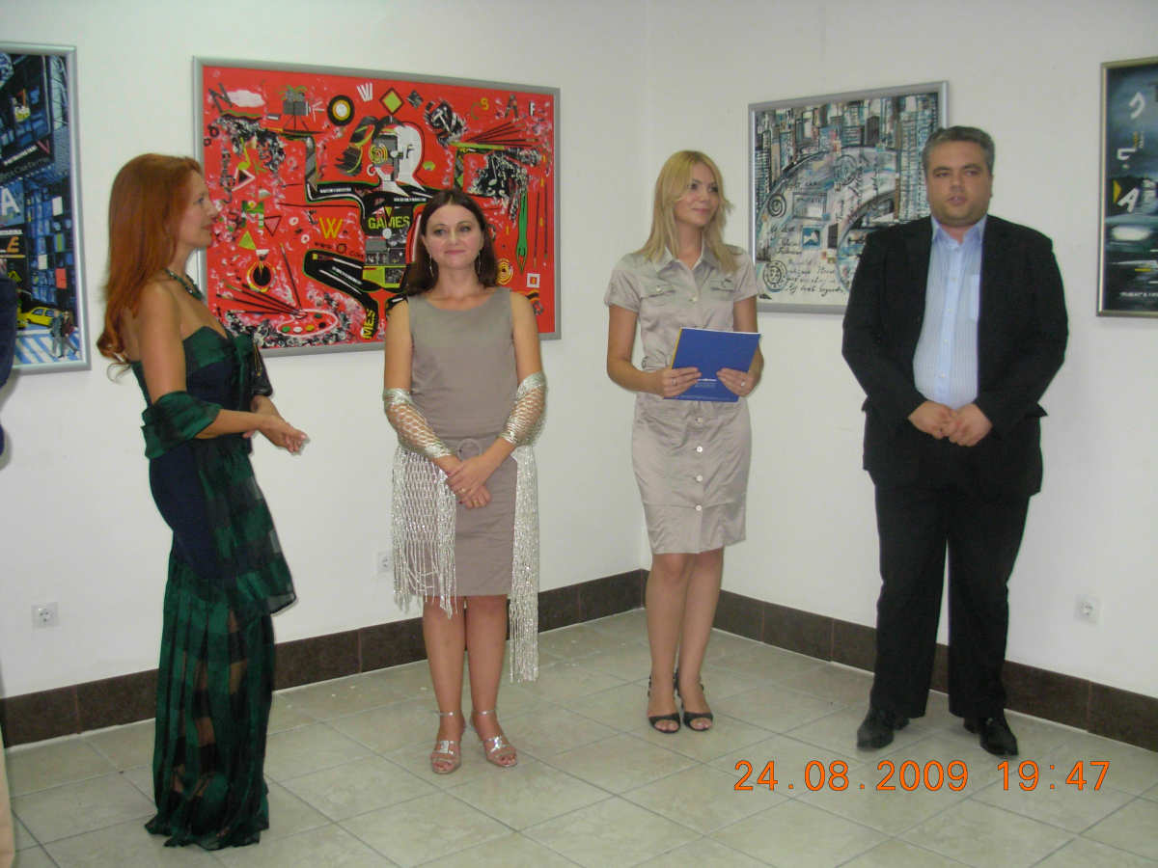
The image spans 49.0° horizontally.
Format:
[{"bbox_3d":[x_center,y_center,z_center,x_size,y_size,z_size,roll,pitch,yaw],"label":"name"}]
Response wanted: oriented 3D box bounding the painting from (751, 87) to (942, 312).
[{"bbox_3d":[0.876,-0.781,4.281,0.035,0.730,0.830,-7,10,-40],"label":"painting"}]

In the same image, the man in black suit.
[{"bbox_3d":[1.078,0.017,3.683,0.670,1.780,0.420,2,8,19],"label":"man in black suit"}]

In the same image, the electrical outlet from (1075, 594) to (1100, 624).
[{"bbox_3d":[1.487,0.516,3.724,0.015,0.080,0.080,-7,10,-40],"label":"electrical outlet"}]

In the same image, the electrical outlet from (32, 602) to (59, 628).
[{"bbox_3d":[-1.539,0.527,3.675,0.080,0.080,0.015,-7,10,-40],"label":"electrical outlet"}]

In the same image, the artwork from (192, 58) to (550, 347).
[{"bbox_3d":[-0.616,-0.754,4.298,1.410,0.920,0.035,-7,10,-40],"label":"artwork"}]

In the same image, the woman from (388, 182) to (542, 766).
[{"bbox_3d":[-0.322,0.127,3.578,0.480,1.610,0.340,-2,8,-12],"label":"woman"}]

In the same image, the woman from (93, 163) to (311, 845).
[{"bbox_3d":[-0.896,0.165,3.053,0.510,1.650,0.450,0,8,-2],"label":"woman"}]

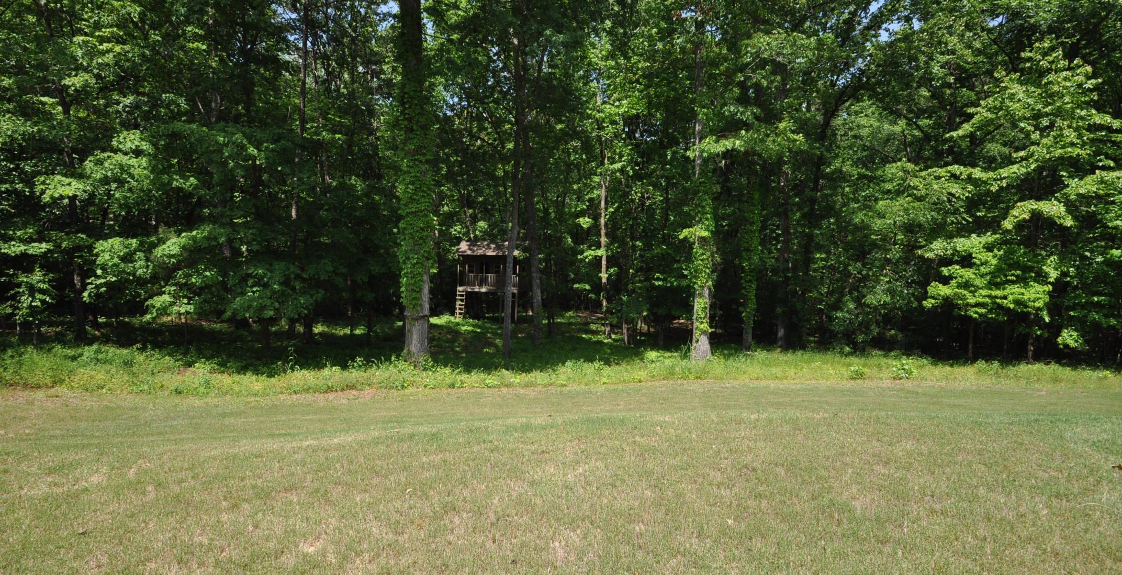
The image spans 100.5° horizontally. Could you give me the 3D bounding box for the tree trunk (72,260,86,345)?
[{"bbox_3d":[-14.145,0.386,13.700,0.301,2.495,0.300,-2,0,0],"label":"tree trunk"}]

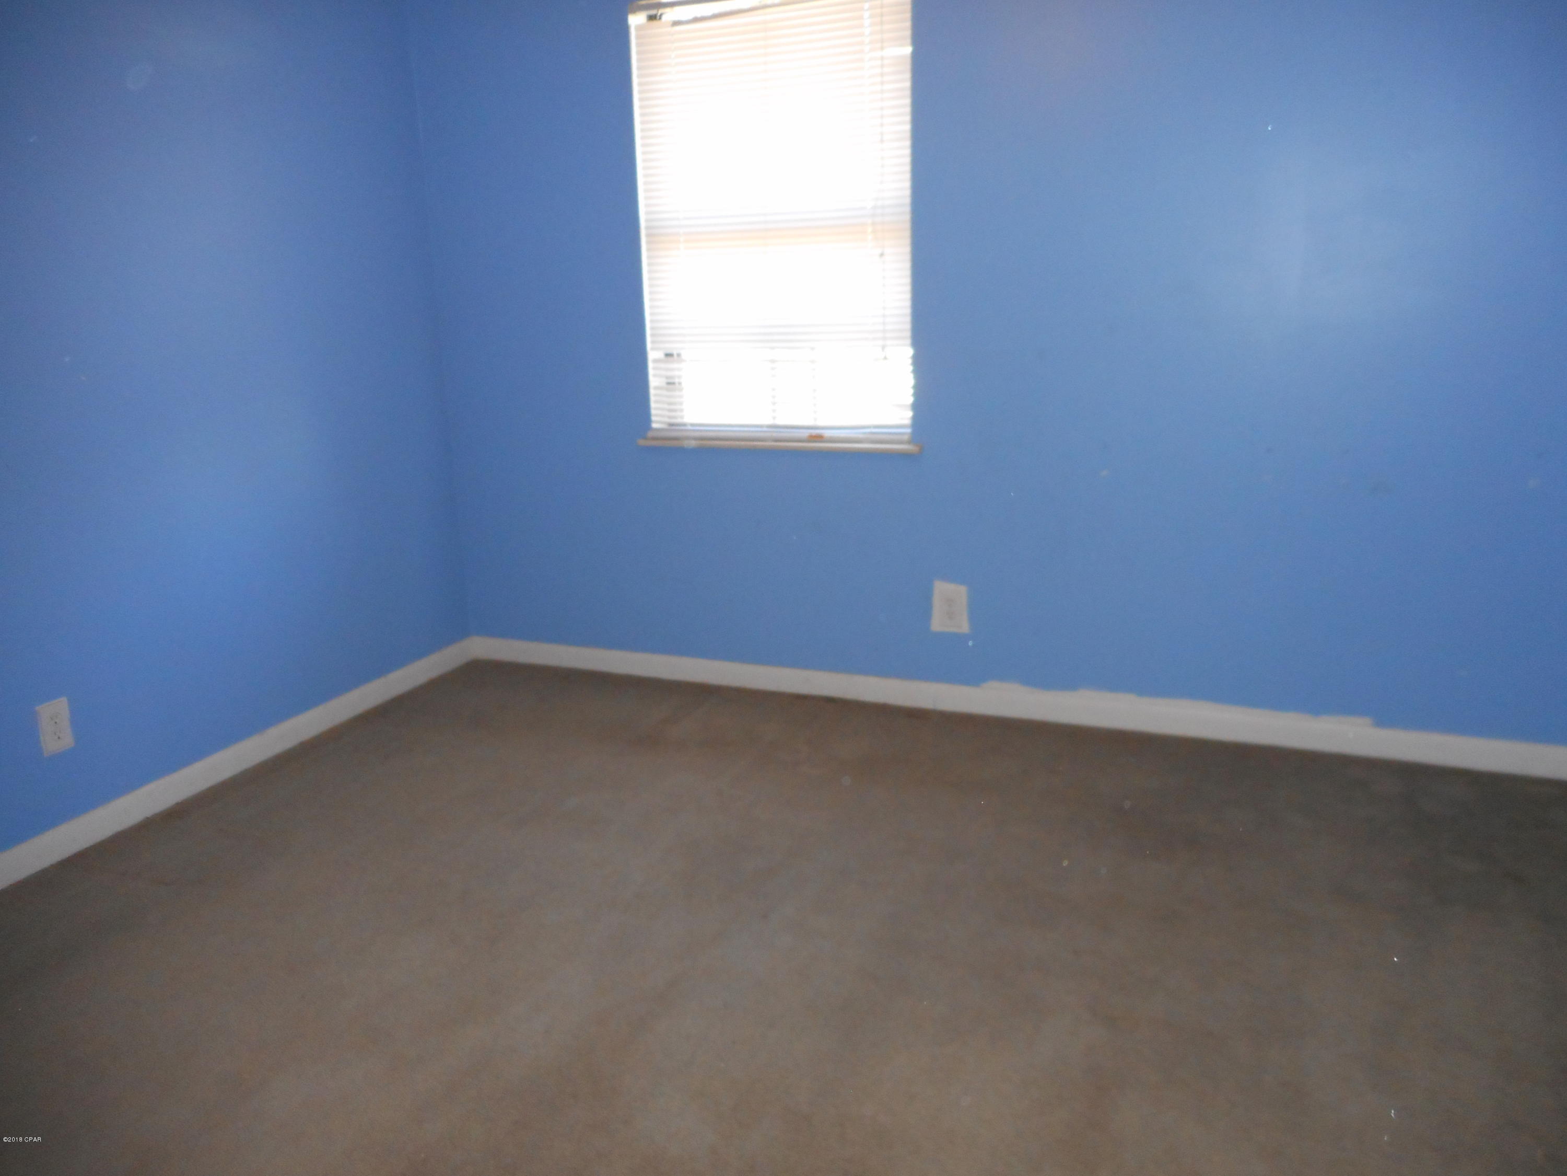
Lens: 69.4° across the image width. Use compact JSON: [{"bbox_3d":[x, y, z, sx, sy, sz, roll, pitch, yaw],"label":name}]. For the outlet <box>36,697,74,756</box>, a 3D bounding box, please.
[{"bbox_3d":[-1.653,0.315,2.569,0.012,0.119,0.073,4,16,21],"label":"outlet"}]

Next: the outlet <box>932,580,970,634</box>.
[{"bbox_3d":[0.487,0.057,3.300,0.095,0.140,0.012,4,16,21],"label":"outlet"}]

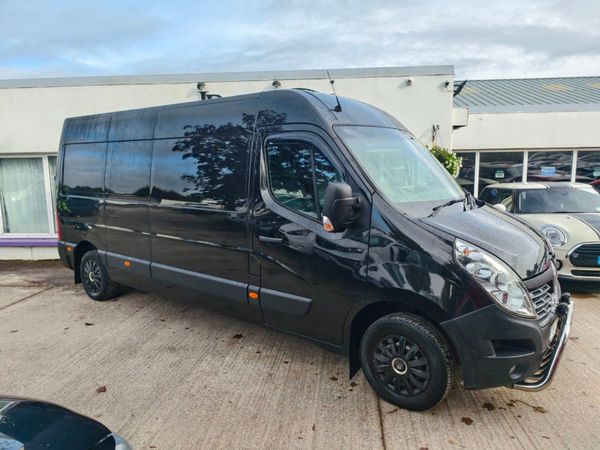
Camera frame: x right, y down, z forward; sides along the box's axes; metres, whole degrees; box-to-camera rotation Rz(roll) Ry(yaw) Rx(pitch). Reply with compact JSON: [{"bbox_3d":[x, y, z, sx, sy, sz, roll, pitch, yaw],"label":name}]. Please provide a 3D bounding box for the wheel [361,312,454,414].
[{"bbox_3d":[0.792,1.017,3.001,0.700,0.700,0.230,5,10,35],"label":"wheel"}]

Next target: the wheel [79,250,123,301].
[{"bbox_3d":[-2.744,0.682,5.481,0.700,0.700,0.230,5,10,35],"label":"wheel"}]

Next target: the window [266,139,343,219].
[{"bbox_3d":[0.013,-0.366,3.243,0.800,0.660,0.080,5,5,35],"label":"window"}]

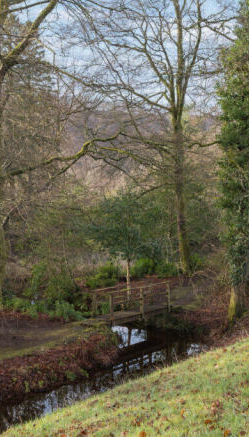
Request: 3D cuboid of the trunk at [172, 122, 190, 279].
[{"bbox_3d":[3.005,-1.094,33.781,0.750,8.170,0.650,-2,2,5],"label":"trunk"}]

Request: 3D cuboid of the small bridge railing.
[{"bbox_3d":[0.312,3.491,26.903,1.075,1.280,3.919,2,3,43],"label":"small bridge railing"}]

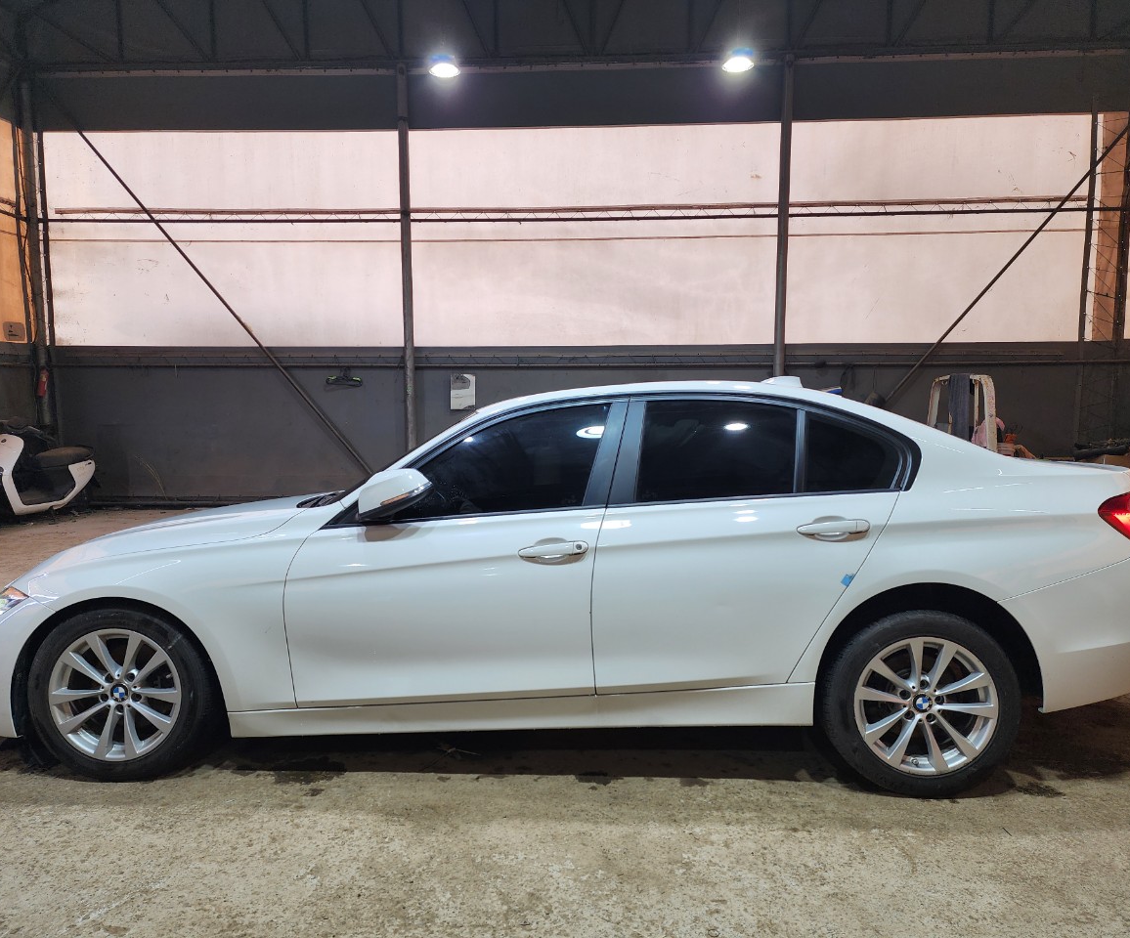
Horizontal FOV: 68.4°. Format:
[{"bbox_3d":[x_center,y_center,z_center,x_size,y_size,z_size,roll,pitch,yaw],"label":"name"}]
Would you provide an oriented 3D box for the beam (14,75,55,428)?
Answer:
[{"bbox_3d":[-6.020,-1.965,9.510,0.115,4.880,0.115,0,6,2],"label":"beam"}]

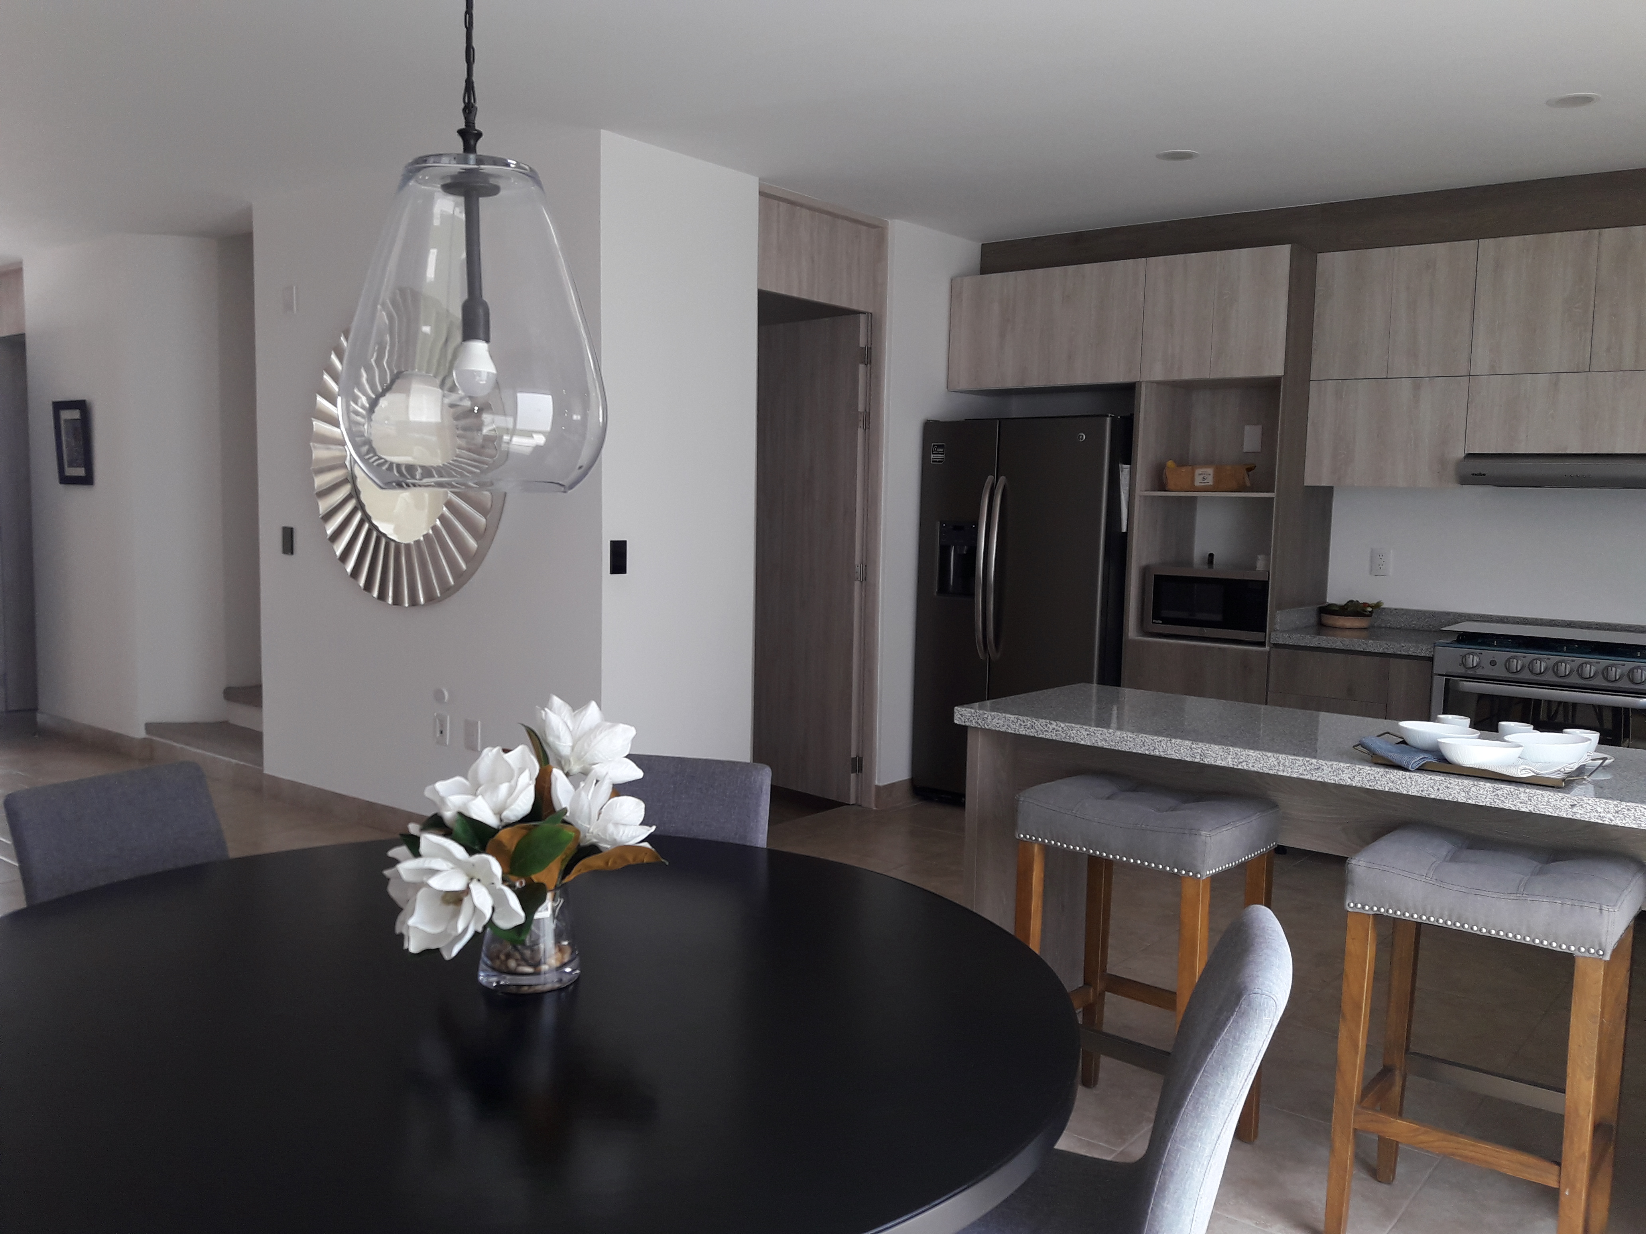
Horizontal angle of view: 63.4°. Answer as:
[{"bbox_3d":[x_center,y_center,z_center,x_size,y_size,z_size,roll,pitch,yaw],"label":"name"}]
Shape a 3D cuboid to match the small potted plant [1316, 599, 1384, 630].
[{"bbox_3d":[2.213,-0.011,5.595,0.220,0.125,0.200,6,7,39],"label":"small potted plant"}]

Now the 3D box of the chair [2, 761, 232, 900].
[{"bbox_3d":[-1.142,0.751,2.404,0.600,0.880,0.440,5,7,36],"label":"chair"}]

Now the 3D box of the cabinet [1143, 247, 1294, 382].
[{"bbox_3d":[1.770,-1.234,5.608,0.600,0.505,0.630,6,7,39],"label":"cabinet"}]

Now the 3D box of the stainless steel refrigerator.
[{"bbox_3d":[1.039,-0.014,6.114,0.914,1.754,0.840,5,7,38],"label":"stainless steel refrigerator"}]

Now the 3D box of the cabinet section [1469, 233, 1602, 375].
[{"bbox_3d":[2.642,-1.160,4.947,0.401,0.509,0.030,5,7,38],"label":"cabinet section"}]

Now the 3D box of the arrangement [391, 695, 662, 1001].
[{"bbox_3d":[-0.409,0.311,1.820,0.355,0.380,0.310,0,6,-13],"label":"arrangement"}]

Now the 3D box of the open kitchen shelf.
[{"bbox_3d":[1.750,-0.451,5.688,0.600,1.070,0.630,6,7,39],"label":"open kitchen shelf"}]

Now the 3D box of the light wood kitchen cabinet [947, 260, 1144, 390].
[{"bbox_3d":[1.147,-1.291,6.102,0.965,0.510,0.600,5,7,38],"label":"light wood kitchen cabinet"}]

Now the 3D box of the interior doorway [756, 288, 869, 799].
[{"bbox_3d":[-0.079,-0.202,5.592,0.130,2.200,0.790,6,7,39],"label":"interior doorway"}]

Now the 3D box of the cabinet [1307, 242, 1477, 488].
[{"bbox_3d":[2.345,-0.997,5.403,0.606,0.937,0.350,5,7,38],"label":"cabinet"}]

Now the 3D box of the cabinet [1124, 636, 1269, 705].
[{"bbox_3d":[1.731,0.487,5.799,0.615,0.797,0.610,5,7,38],"label":"cabinet"}]

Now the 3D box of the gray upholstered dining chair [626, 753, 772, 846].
[{"bbox_3d":[-0.354,0.752,2.555,0.440,0.880,0.600,3,6,14],"label":"gray upholstered dining chair"}]

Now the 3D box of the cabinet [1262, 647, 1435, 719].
[{"bbox_3d":[2.214,0.524,5.415,0.612,0.815,0.610,5,7,38],"label":"cabinet"}]

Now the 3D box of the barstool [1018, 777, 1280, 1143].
[{"bbox_3d":[0.699,0.772,2.920,0.445,0.787,0.370,5,7,38],"label":"barstool"}]

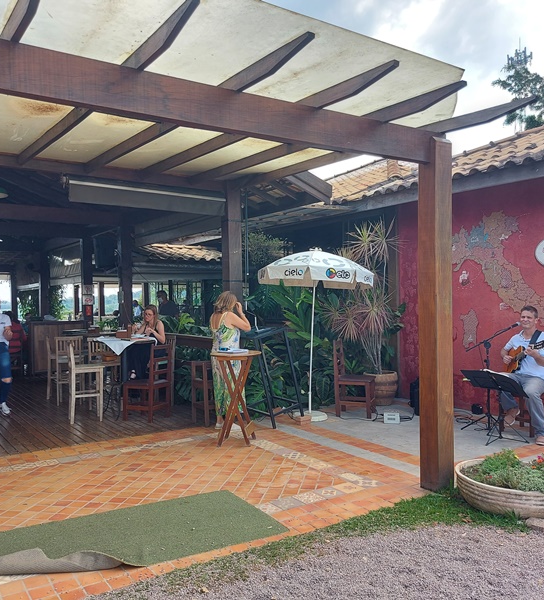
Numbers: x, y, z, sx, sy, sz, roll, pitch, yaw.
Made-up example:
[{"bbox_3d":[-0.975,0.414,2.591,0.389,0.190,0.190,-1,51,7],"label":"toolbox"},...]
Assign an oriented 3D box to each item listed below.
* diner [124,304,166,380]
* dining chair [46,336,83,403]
[{"bbox_3d":[-1.810,0.640,7.950,0.680,1.120,0.480,-1,1,-42],"label":"diner"},{"bbox_3d":[-3.406,1.085,9.052,0.460,1.020,0.420,-1,0,-18],"label":"dining chair"}]

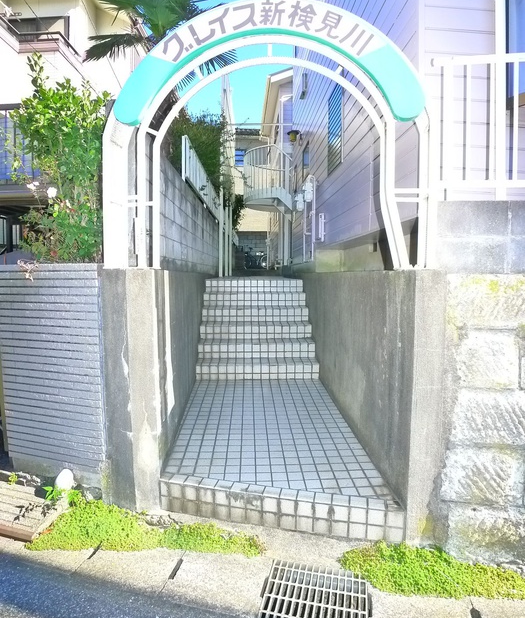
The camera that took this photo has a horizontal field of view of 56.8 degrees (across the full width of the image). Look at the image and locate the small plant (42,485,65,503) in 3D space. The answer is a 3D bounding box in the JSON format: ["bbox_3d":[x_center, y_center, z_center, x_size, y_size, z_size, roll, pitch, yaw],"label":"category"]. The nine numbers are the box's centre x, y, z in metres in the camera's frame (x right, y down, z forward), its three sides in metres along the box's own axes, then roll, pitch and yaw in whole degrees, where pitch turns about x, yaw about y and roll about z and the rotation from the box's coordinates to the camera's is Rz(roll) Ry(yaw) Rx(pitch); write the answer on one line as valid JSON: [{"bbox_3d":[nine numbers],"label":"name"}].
[{"bbox_3d":[-1.375,1.222,3.190,0.120,0.090,0.105,0,4,-2],"label":"small plant"}]

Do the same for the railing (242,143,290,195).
[{"bbox_3d":[0.100,-3.260,12.000,1.200,1.200,1.500,0,4,-2],"label":"railing"}]

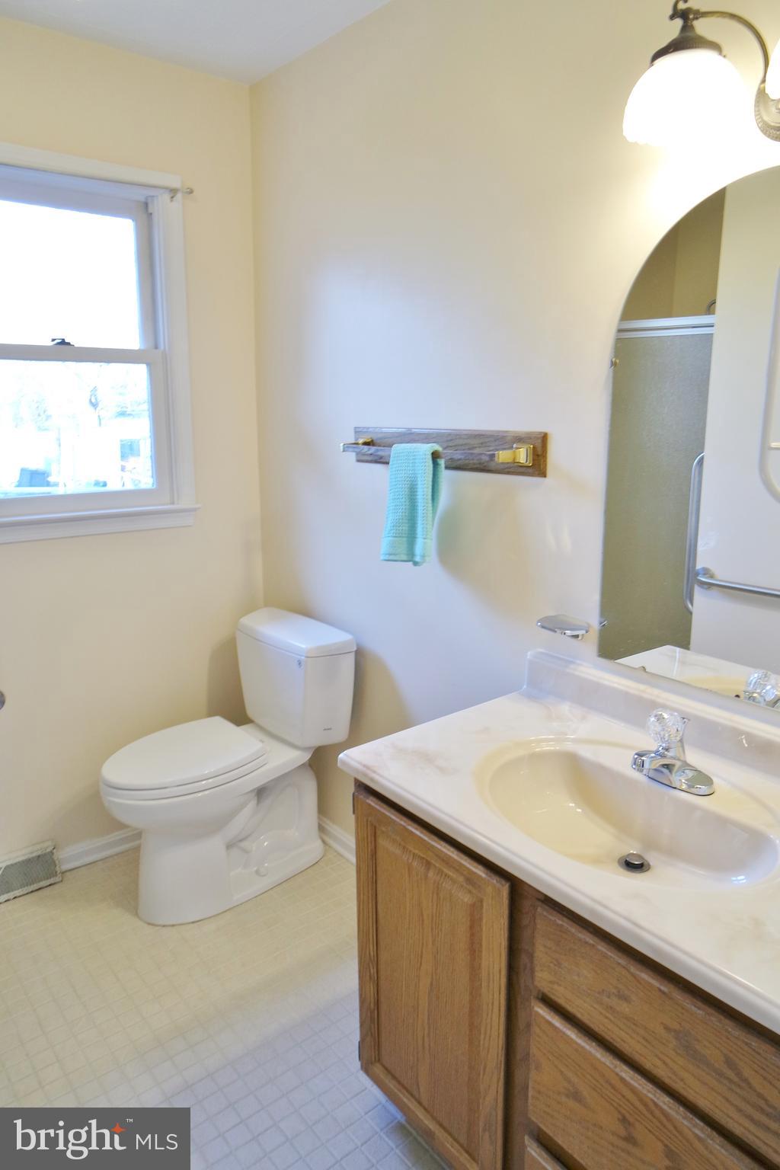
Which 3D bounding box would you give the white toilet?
[{"bbox_3d":[-0.520,0.550,2.395,0.718,0.772,0.462,-10,17,-38],"label":"white toilet"}]

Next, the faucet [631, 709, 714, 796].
[{"bbox_3d":[0.474,0.284,1.359,0.143,0.135,0.162,-10,17,-38],"label":"faucet"}]

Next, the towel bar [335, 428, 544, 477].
[{"bbox_3d":[0.079,-0.338,1.950,0.116,0.098,0.706,-10,17,-38],"label":"towel bar"}]

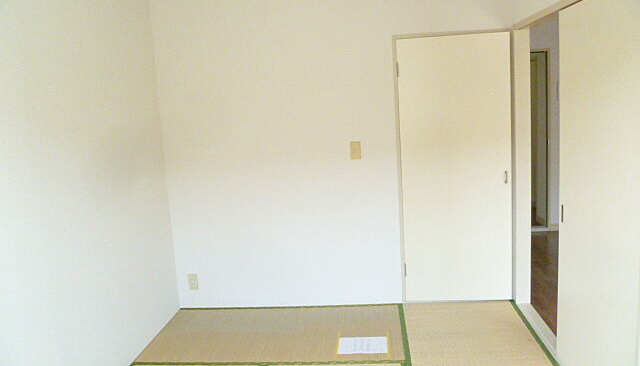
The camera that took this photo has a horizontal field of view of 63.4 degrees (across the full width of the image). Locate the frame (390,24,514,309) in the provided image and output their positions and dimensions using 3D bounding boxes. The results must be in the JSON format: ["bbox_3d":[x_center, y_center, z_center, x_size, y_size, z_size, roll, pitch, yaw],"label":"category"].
[{"bbox_3d":[0.952,-0.070,3.634,0.750,1.865,0.045,-3,9,6],"label":"frame"}]

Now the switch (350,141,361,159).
[{"bbox_3d":[0.255,-0.228,3.656,0.070,0.122,0.012,-3,9,6],"label":"switch"}]

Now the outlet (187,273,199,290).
[{"bbox_3d":[-0.958,0.755,3.933,0.072,0.122,0.012,-3,9,6],"label":"outlet"}]

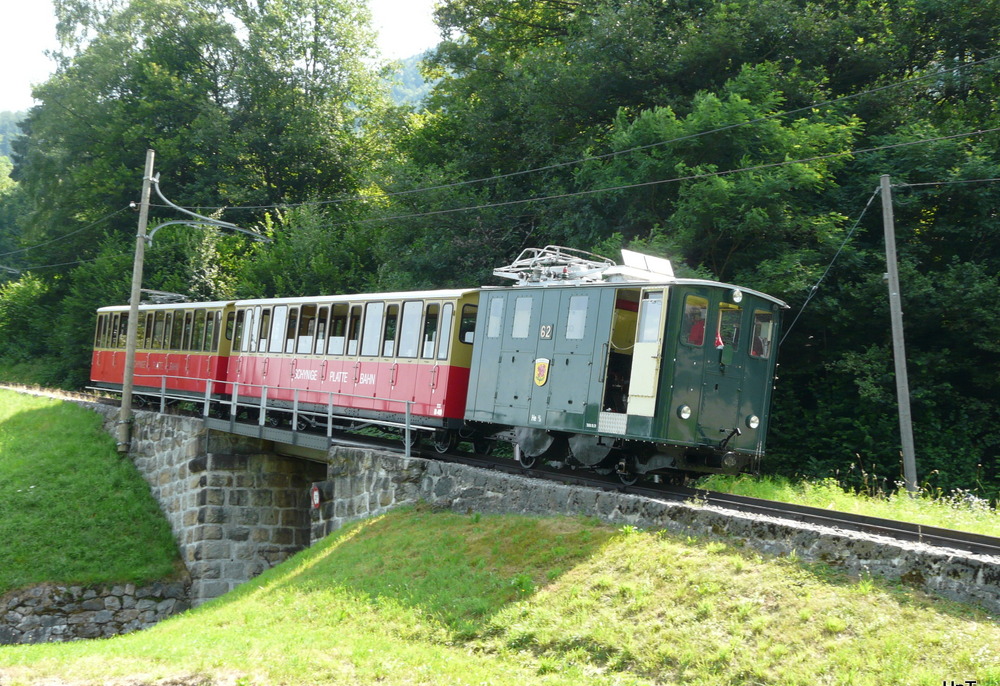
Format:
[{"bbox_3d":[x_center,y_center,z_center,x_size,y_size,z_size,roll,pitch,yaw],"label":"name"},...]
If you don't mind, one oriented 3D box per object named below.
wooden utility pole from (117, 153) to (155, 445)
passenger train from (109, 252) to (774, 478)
[{"bbox_3d":[-9.709,-1.277,34.870,0.270,8.560,0.270,12,-20,-34],"label":"wooden utility pole"},{"bbox_3d":[-4.144,0.277,30.648,2.426,3.890,27.232,10,-5,-35],"label":"passenger train"}]

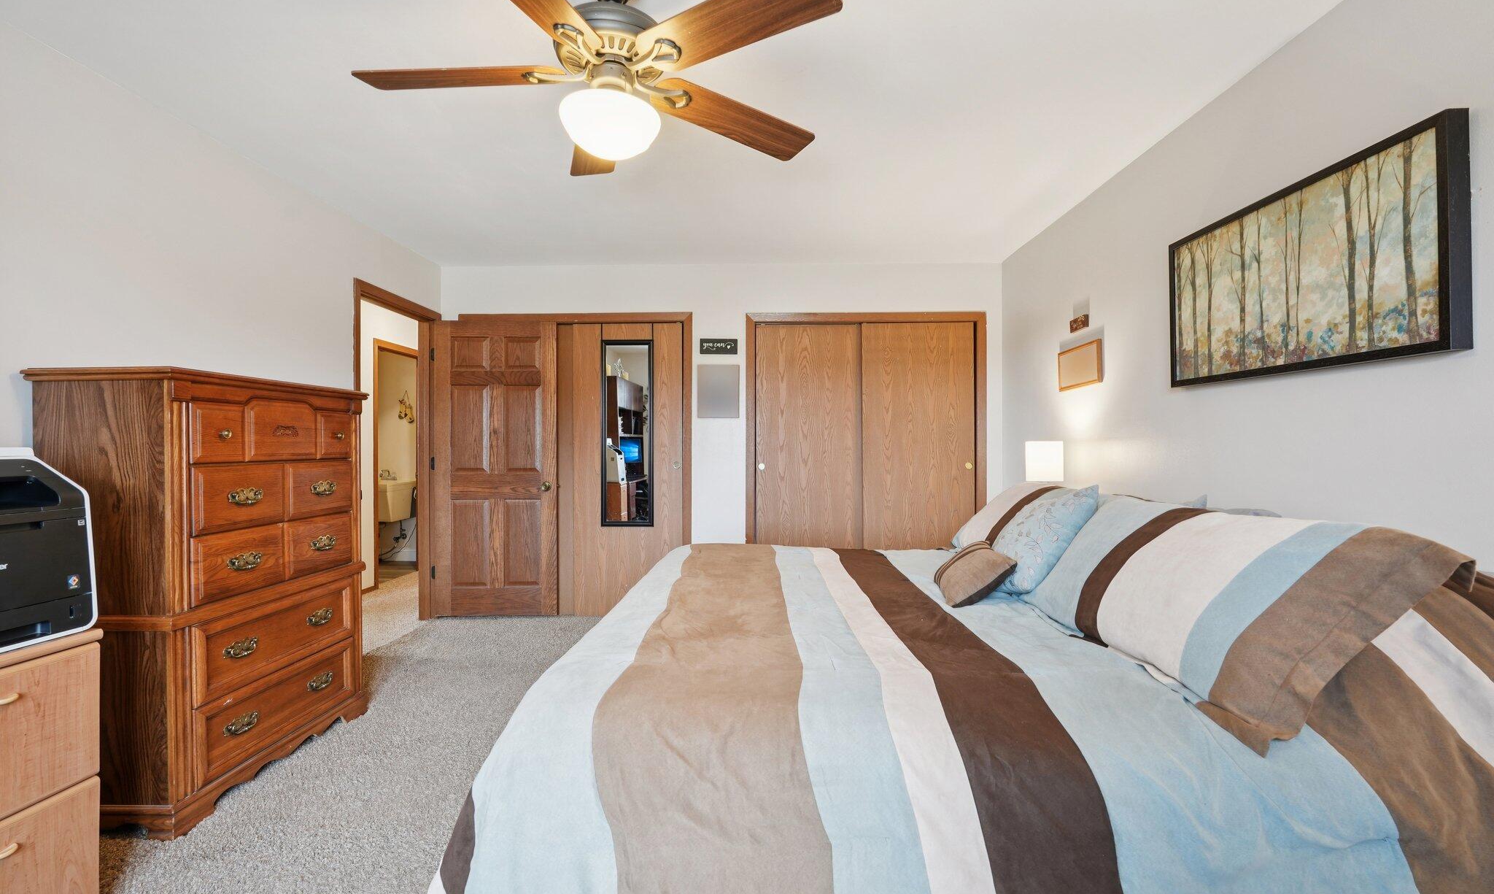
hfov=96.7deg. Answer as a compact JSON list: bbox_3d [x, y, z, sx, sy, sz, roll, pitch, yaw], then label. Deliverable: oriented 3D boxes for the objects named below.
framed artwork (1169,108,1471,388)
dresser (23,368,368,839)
[{"bbox_3d":[1.682,-0.509,2.083,0.051,0.562,1.057,0,0,1],"label":"framed artwork"},{"bbox_3d":[-1.947,0.476,2.496,0.471,1.418,0.985,0,0,1],"label":"dresser"}]

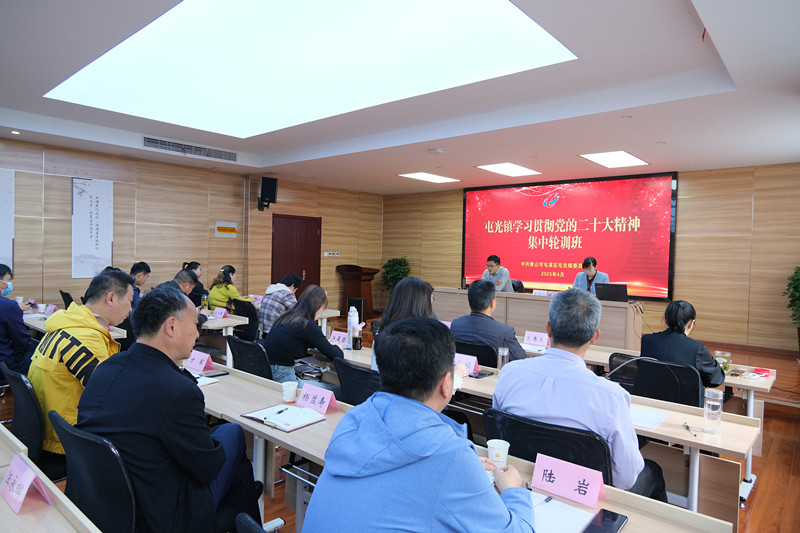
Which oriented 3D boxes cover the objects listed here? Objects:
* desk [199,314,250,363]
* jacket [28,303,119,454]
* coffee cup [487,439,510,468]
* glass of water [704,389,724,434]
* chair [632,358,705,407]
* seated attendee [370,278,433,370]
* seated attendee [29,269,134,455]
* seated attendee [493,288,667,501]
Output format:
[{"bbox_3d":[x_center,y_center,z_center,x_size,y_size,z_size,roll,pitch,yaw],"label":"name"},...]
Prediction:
[{"bbox_3d":[-2.360,0.890,5.528,1.787,0.778,0.457,2,2,41],"label":"desk"},{"bbox_3d":[-1.461,0.524,2.416,0.526,0.705,0.497,2,2,41],"label":"jacket"},{"bbox_3d":[0.335,0.636,1.732,0.079,0.088,0.079,1,1,0],"label":"coffee cup"},{"bbox_3d":[1.308,0.604,2.129,0.073,0.179,0.073,2,2,41],"label":"glass of water"},{"bbox_3d":[1.619,0.982,3.099,0.497,0.884,0.556,2,2,41],"label":"chair"},{"bbox_3d":[0.144,0.726,2.803,0.516,1.341,0.695,2,2,41],"label":"seated attendee"},{"bbox_3d":[-1.393,0.690,2.502,0.546,1.355,0.715,2,2,41],"label":"seated attendee"},{"bbox_3d":[0.735,0.754,2.037,0.546,1.346,0.705,2,2,41],"label":"seated attendee"}]

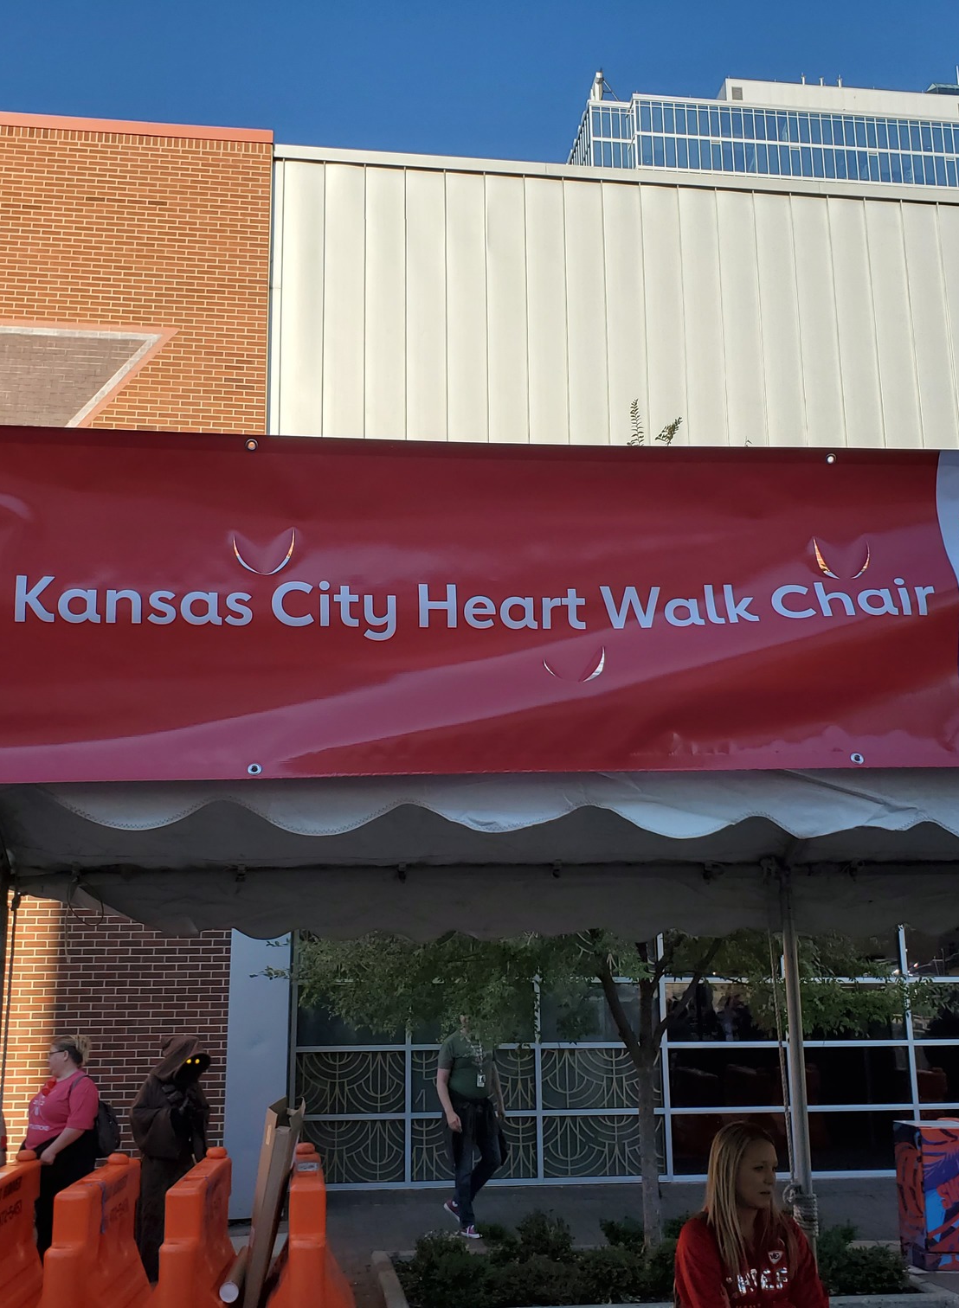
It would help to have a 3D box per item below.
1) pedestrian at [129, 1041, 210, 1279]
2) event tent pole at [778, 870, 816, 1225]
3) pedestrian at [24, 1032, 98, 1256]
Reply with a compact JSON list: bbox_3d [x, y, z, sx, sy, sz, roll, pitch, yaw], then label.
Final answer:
[{"bbox_3d":[-2.154,3.510,9.088,0.440,1.659,0.570,-9,-16,31],"label":"pedestrian"},{"bbox_3d":[1.199,2.044,4.825,0.060,2.480,0.060,0,-13,0],"label":"event tent pole"},{"bbox_3d":[-2.810,3.421,8.751,0.510,1.686,0.400,-13,-18,42],"label":"pedestrian"}]

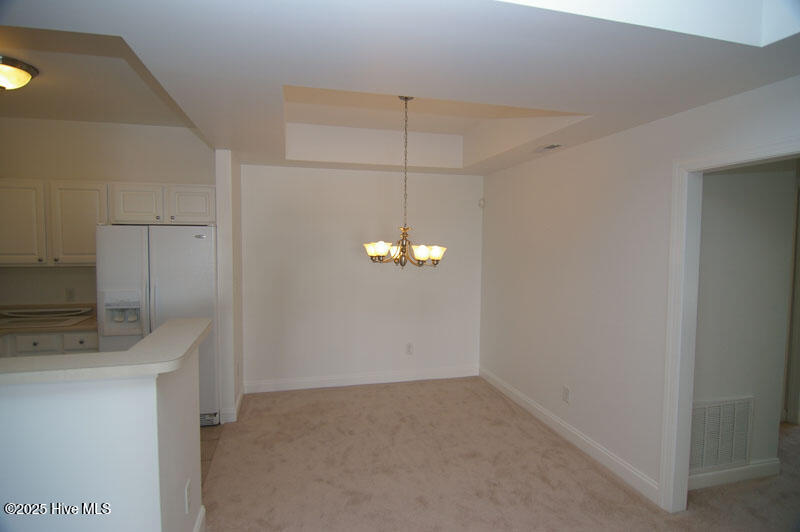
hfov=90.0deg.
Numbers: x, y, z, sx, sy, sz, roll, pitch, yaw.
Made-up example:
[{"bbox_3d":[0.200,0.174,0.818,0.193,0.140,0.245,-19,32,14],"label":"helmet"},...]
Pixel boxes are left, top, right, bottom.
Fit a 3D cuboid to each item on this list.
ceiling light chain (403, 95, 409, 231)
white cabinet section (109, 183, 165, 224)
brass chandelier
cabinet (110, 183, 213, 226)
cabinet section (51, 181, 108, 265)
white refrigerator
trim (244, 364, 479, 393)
[{"bbox_3d":[0.041,-0.814,3.145,0.030,0.990,0.030,-1,4,-15],"label":"ceiling light chain"},{"bbox_3d":[-2.449,-0.574,3.824,0.445,0.373,0.317,0,3,-14],"label":"white cabinet section"},{"bbox_3d":[0.037,-0.646,3.154,0.685,1.335,0.685,-1,4,-15],"label":"brass chandelier"},{"bbox_3d":[-2.238,-0.577,3.882,0.915,0.370,0.330,-1,4,-15],"label":"cabinet"},{"bbox_3d":[-2.894,-0.381,3.721,0.470,0.743,0.317,0,3,-14],"label":"cabinet section"},{"bbox_3d":[-2.089,0.524,3.711,0.885,1.745,0.780,-1,4,-15],"label":"white refrigerator"},{"bbox_3d":[-0.335,1.289,4.589,2.740,0.130,0.018,-1,4,-15],"label":"trim"}]

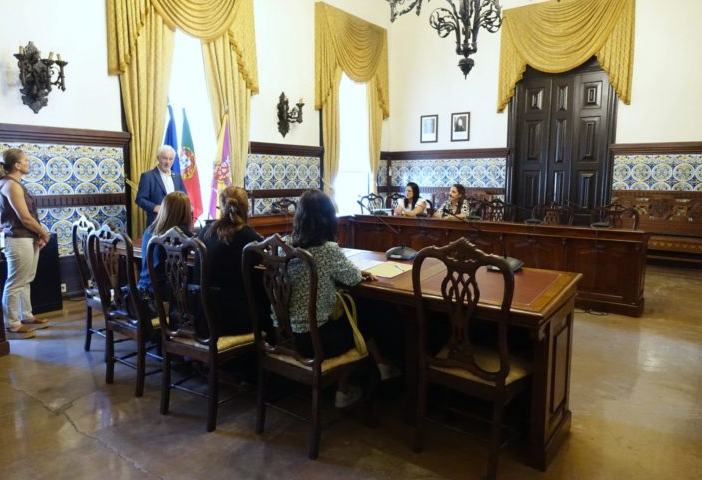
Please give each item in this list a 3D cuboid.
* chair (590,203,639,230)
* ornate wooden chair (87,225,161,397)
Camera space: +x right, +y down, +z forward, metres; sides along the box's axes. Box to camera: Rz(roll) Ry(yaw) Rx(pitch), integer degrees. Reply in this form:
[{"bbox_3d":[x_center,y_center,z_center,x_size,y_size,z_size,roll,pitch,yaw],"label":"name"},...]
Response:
[{"bbox_3d":[3.032,0.126,5.633,0.530,1.120,0.520,6,10,37],"label":"chair"},{"bbox_3d":[-1.383,0.419,3.324,0.540,1.110,0.550,5,9,34],"label":"ornate wooden chair"}]

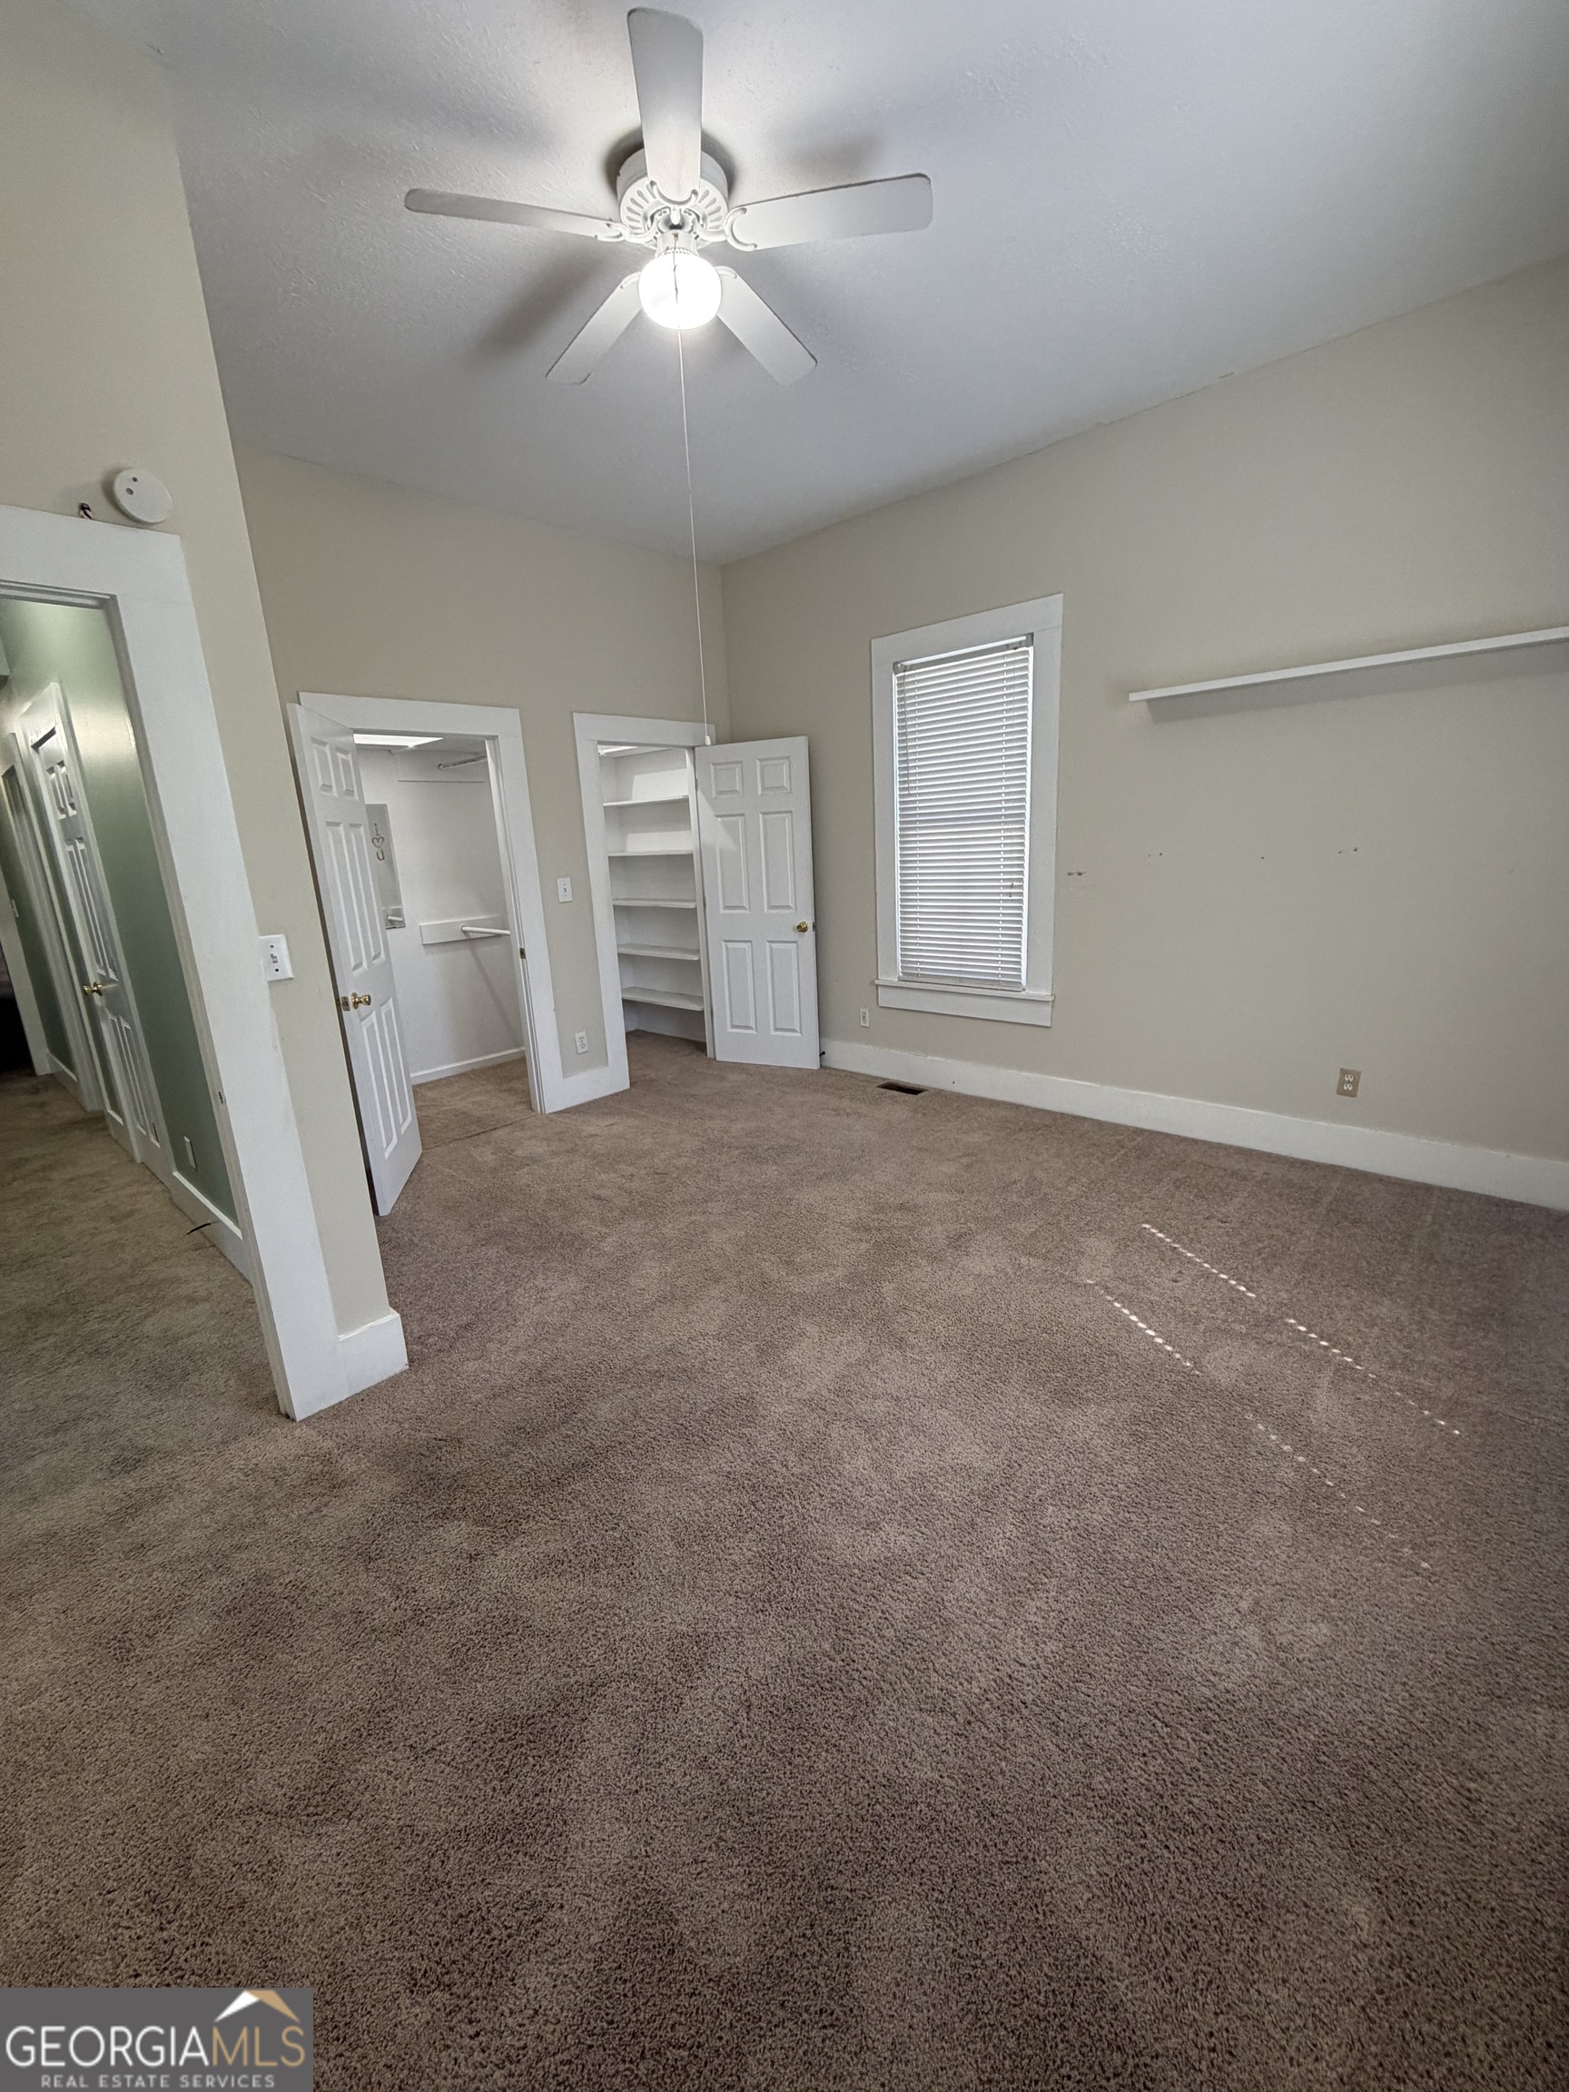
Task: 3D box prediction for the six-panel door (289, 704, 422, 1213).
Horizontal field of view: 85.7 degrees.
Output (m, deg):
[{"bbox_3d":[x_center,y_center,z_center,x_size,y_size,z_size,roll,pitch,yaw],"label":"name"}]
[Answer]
[{"bbox_3d":[-1.825,-0.349,3.696,0.036,2.014,0.786,-6,14,-12],"label":"six-panel door"}]

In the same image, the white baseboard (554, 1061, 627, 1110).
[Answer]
[{"bbox_3d":[-1.168,0.240,5.073,0.025,0.171,0.513,10,19,41],"label":"white baseboard"}]

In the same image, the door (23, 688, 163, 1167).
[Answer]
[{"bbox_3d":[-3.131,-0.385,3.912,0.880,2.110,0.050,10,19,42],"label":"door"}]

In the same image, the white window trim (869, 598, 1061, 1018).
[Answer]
[{"bbox_3d":[0.936,-1.150,4.484,1.109,2.031,0.055,10,19,41],"label":"white window trim"}]

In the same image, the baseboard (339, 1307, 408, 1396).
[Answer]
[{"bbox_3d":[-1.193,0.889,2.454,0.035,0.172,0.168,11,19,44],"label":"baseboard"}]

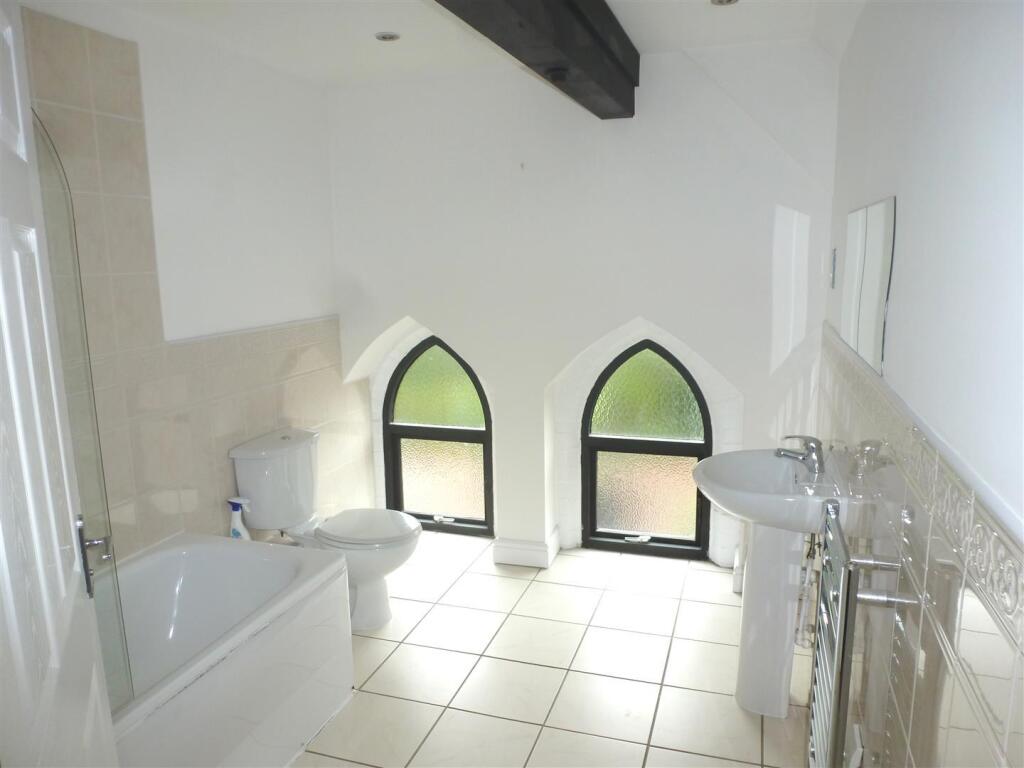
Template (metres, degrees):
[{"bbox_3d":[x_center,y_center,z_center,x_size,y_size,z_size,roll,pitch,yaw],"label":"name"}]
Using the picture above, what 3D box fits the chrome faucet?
[{"bbox_3d":[0.903,0.220,2.227,0.150,0.120,0.053,2,10,18],"label":"chrome faucet"}]

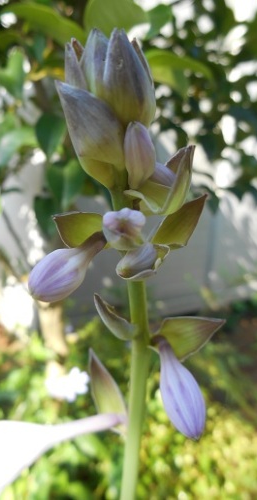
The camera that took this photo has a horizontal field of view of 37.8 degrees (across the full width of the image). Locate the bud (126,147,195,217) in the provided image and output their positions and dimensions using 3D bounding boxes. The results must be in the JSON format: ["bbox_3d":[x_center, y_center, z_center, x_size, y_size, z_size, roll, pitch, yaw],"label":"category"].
[{"bbox_3d":[0.016,-0.035,0.192,0.021,0.042,0.024,30,11,-39],"label":"bud"}]

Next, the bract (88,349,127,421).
[{"bbox_3d":[-0.011,0.073,0.205,0.017,0.042,0.011,-26,3,-24],"label":"bract"}]

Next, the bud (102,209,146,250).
[{"bbox_3d":[-0.002,-0.010,0.178,0.020,0.020,0.028,0,20,0],"label":"bud"}]

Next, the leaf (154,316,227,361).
[{"bbox_3d":[0.033,0.048,0.205,0.042,0.023,0.013,-13,-15,-14],"label":"leaf"}]

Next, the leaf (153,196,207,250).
[{"bbox_3d":[0.028,-0.015,0.203,0.021,0.040,0.012,42,-9,16],"label":"leaf"}]

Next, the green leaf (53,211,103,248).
[{"bbox_3d":[-0.025,-0.010,0.200,0.034,0.021,0.012,18,-19,9],"label":"green leaf"}]

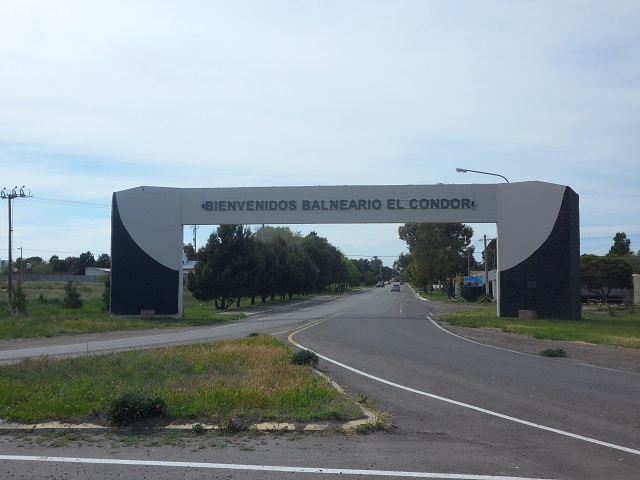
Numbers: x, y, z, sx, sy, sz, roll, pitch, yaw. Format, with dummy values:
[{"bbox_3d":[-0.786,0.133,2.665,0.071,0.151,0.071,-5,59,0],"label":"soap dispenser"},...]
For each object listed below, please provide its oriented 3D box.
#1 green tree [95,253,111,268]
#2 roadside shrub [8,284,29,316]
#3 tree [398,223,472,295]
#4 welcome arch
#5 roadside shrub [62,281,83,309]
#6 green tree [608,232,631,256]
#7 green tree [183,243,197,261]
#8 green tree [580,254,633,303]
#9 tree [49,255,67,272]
[{"bbox_3d":[-53.011,6.928,167.894,4.666,7.726,4.666,0,-4,0],"label":"green tree"},{"bbox_3d":[-16.031,3.149,36.375,1.067,1.669,1.067,0,-4,0],"label":"roadside shrub"},{"bbox_3d":[14.932,1.801,88.058,9.648,10.729,9.648,0,-4,0],"label":"tree"},{"bbox_3d":[0.884,0.576,32.627,21.874,6.205,1.300,0,-4,6],"label":"welcome arch"},{"bbox_3d":[-15.658,3.470,43.368,1.208,1.738,1.208,0,-4,0],"label":"roadside shrub"},{"bbox_3d":[47.277,3.539,107.988,4.105,9.470,4.105,0,-4,0],"label":"green tree"},{"bbox_3d":[-24.983,4.552,129.968,3.801,8.167,3.801,0,-4,0],"label":"green tree"},{"bbox_3d":[24.870,3.367,59.907,5.175,4.197,5.175,0,-4,0],"label":"green tree"},{"bbox_3d":[-67.102,7.472,174.873,4.605,7.535,4.605,0,-4,0],"label":"tree"}]

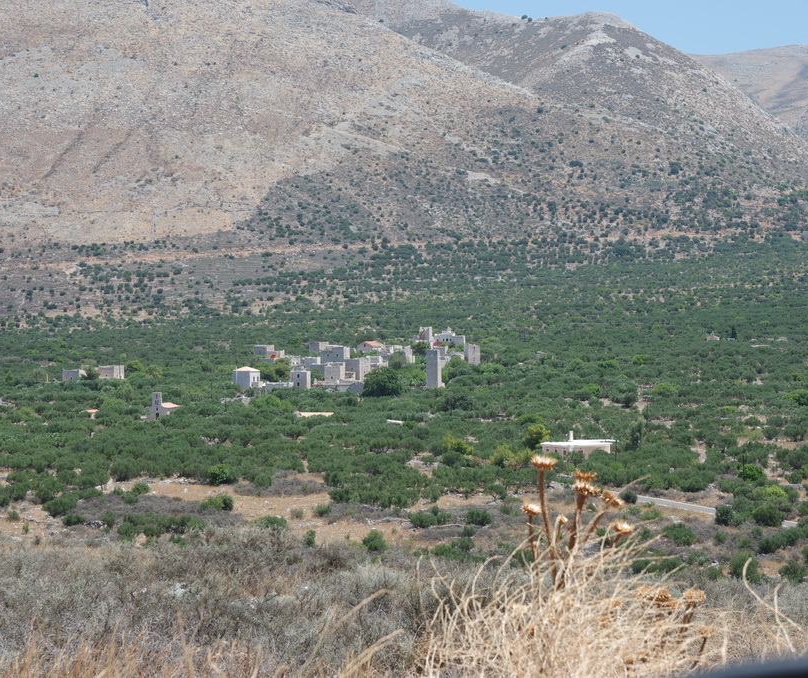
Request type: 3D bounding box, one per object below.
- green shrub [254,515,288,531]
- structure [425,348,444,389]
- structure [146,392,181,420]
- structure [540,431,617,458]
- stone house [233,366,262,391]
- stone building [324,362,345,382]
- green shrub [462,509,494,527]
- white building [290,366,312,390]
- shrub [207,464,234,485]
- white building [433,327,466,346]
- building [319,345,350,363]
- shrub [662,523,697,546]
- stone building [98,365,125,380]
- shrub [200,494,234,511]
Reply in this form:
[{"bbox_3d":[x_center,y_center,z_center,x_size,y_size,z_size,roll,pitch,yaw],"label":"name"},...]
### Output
[{"bbox_3d":[-18.985,26.399,305.000,4.872,2.507,4.141,0,1,0],"label":"green shrub"},{"bbox_3d":[12.127,12.087,852.000,5.000,15.400,5.000,0,1,19],"label":"structure"},{"bbox_3d":[-67.788,19.237,600.000,6.800,8.315,10.000,0,1,14],"label":"structure"},{"bbox_3d":[41.361,25.553,506.000,16.300,7.000,9.000,0,1,12],"label":"structure"},{"bbox_3d":[-61.589,15.750,834.000,8.200,9.700,8.000,0,1,26],"label":"stone house"},{"bbox_3d":[-25.030,12.196,775.000,5.800,7.281,5.800,0,1,18],"label":"stone building"},{"bbox_3d":[13.107,31.194,372.000,4.900,3.000,4.500,0,1,0],"label":"green shrub"},{"bbox_3d":[-41.073,15.548,853.000,6.400,8.800,6.400,0,1,12],"label":"white building"},{"bbox_3d":[-38.237,28.494,446.000,5.200,4.200,4.900,0,1,0],"label":"shrub"},{"bbox_3d":[21.375,-0.799,1000.000,14.000,8.800,8.000,0,1,7],"label":"white building"},{"bbox_3d":[-26.611,6.628,830.000,9.600,8.188,7.000,0,1,18],"label":"building"},{"bbox_3d":[37.273,26.450,288.000,4.600,3.247,3.910,0,1,0],"label":"shrub"},{"bbox_3d":[-114.243,13.354,830.000,7.000,6.044,8.000,0,1,20],"label":"stone building"},{"bbox_3d":[-29.087,25.617,332.000,5.303,2.729,4.507,0,1,0],"label":"shrub"}]

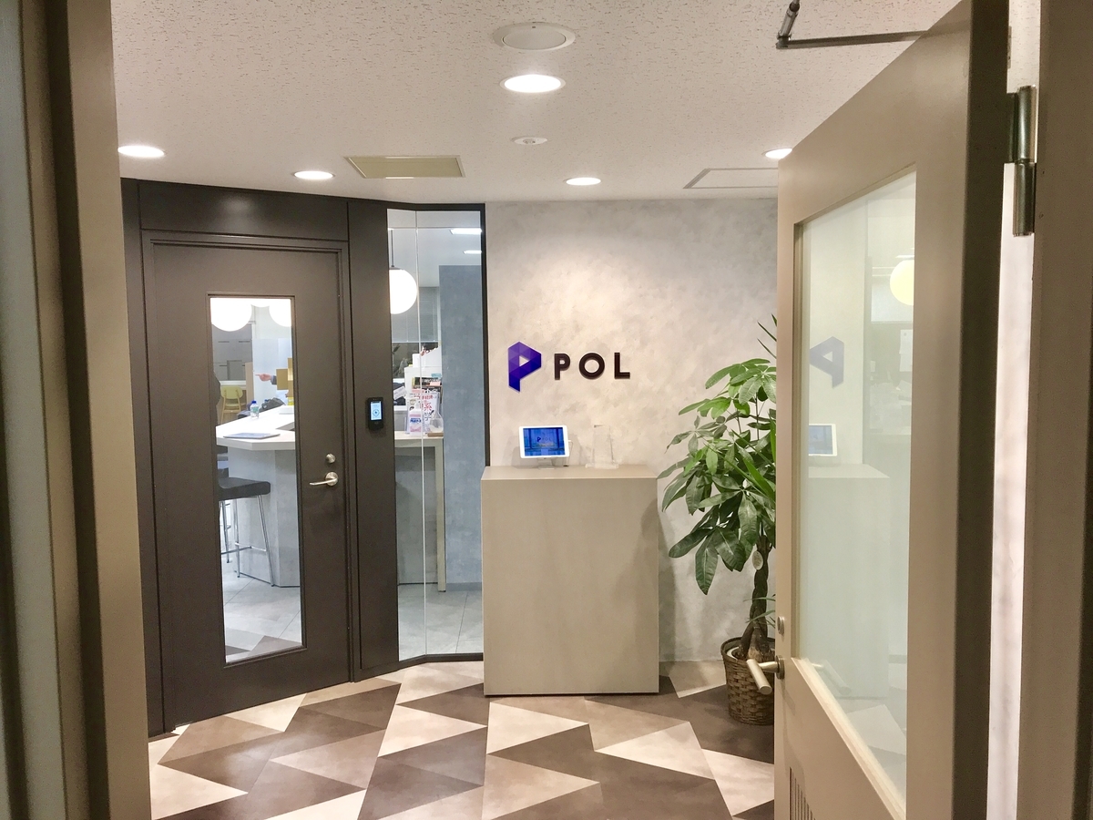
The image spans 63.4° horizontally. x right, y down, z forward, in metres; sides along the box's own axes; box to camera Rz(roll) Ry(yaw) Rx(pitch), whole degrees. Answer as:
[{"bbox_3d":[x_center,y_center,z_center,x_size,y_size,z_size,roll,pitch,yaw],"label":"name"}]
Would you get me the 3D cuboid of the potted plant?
[{"bbox_3d":[0.946,0.483,3.996,0.880,1.770,0.840,-1,4,-1],"label":"potted plant"}]

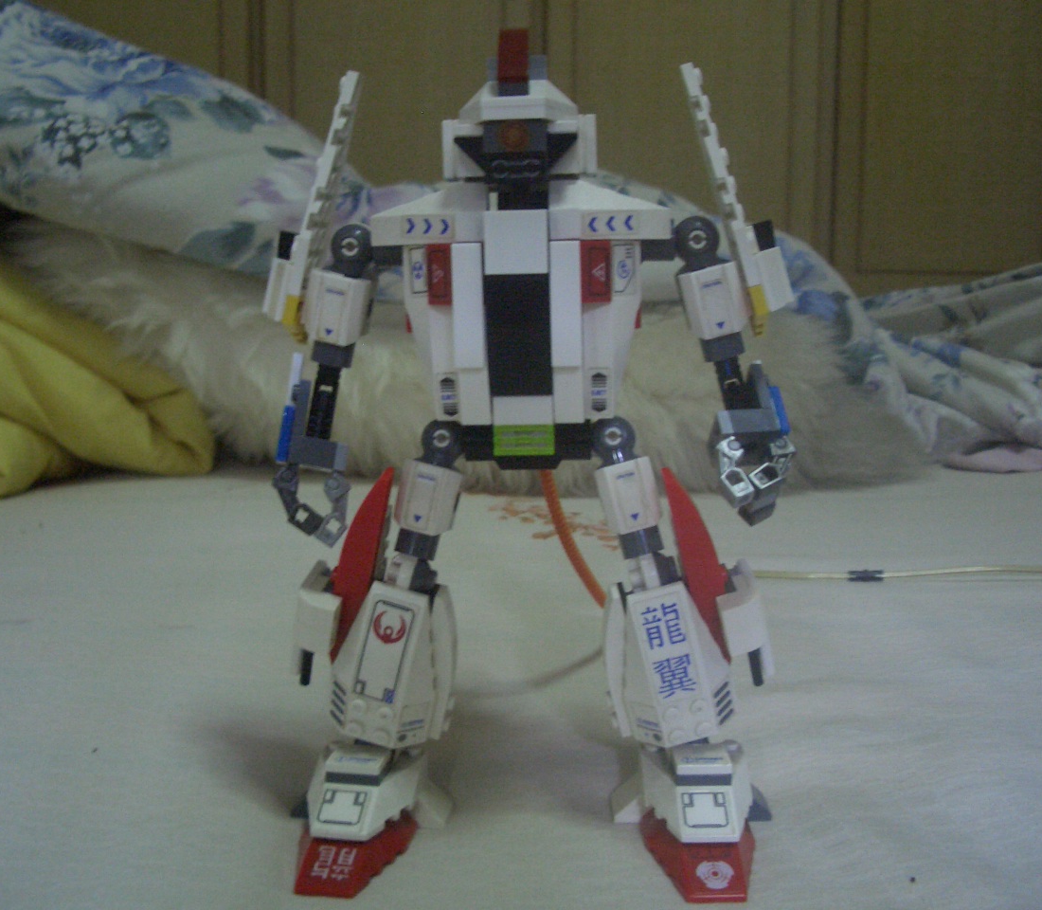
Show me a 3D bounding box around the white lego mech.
[{"bbox_3d":[0.003,-0.002,0.352,0.150,0.230,0.095,1,8,6],"label":"white lego mech"}]

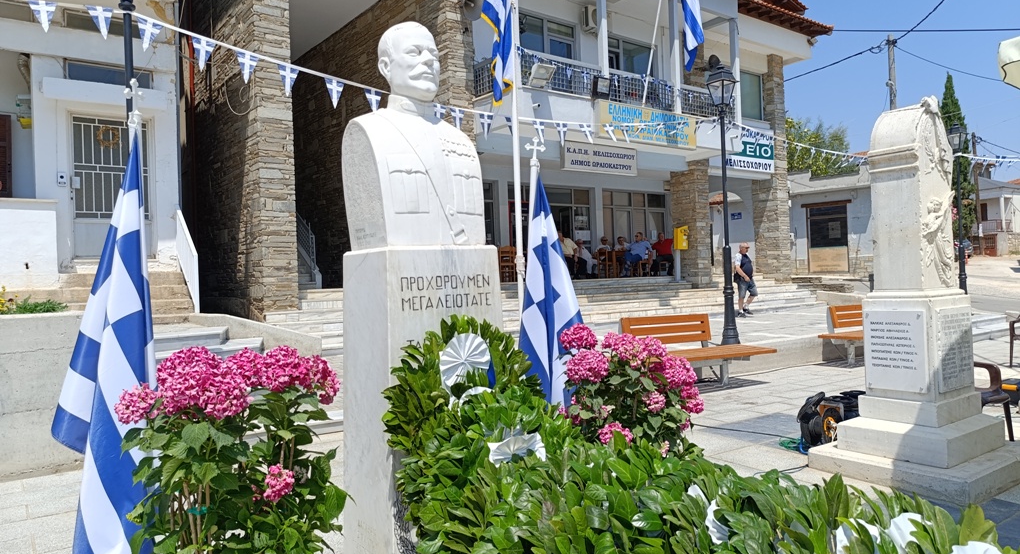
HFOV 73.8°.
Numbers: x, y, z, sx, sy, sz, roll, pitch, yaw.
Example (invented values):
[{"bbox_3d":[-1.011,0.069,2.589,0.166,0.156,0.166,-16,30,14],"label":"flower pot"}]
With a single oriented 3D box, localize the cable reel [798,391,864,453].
[{"bbox_3d":[2.801,1.258,5.950,0.420,0.470,0.420,-2,0,-35],"label":"cable reel"}]

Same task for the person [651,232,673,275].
[{"bbox_3d":[4.225,-0.627,18.804,0.620,1.215,0.750,-2,0,12],"label":"person"}]

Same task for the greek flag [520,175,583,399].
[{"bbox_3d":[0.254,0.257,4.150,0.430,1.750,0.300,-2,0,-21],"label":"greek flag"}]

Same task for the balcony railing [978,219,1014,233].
[{"bbox_3d":[36.557,-3.810,51.000,2.400,0.950,0.800,-2,0,37],"label":"balcony railing"}]

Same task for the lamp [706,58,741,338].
[{"bbox_3d":[2.923,-0.996,9.206,0.330,3.823,0.330,-2,0,-33],"label":"lamp"}]

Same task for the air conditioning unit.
[{"bbox_3d":[1.983,-5.939,15.711,0.770,0.540,0.290,-2,0,-38],"label":"air conditioning unit"}]

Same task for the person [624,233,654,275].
[{"bbox_3d":[3.465,-0.607,18.300,0.850,1.200,0.620,-2,0,-30],"label":"person"}]

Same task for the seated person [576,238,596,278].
[{"bbox_3d":[2.122,-0.514,18.703,0.500,1.051,0.680,-2,-1,-45],"label":"seated person"}]

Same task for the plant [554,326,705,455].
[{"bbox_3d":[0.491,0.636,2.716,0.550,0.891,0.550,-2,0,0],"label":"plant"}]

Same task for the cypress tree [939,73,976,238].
[{"bbox_3d":[30.127,-8.048,46.049,2.900,11.561,2.900,-2,0,0],"label":"cypress tree"}]

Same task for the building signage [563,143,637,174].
[{"bbox_3d":[2.126,-2.756,16.014,2.419,0.637,0.120,-2,0,-38],"label":"building signage"}]

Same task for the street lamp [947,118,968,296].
[{"bbox_3d":[9.041,-1.184,13.606,0.330,3.816,0.330,-2,0,-33],"label":"street lamp"}]

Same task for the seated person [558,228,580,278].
[{"bbox_3d":[1.480,-0.550,16.600,0.620,1.220,0.800,-2,0,-27],"label":"seated person"}]

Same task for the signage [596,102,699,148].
[{"bbox_3d":[2.988,-3.204,14.528,3.056,0.740,0.140,-2,0,-37],"label":"signage"}]

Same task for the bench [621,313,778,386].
[{"bbox_3d":[2.199,0.883,8.165,2.070,0.789,0.744,-2,0,-30],"label":"bench"}]

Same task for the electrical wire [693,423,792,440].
[{"bbox_3d":[2.175,1.453,6.402,0.030,0.020,1.018,-2,0,-44],"label":"electrical wire"}]

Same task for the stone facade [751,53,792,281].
[{"bbox_3d":[7.953,-3.268,20.846,0.660,6.844,0.830,-2,0,-38],"label":"stone facade"}]

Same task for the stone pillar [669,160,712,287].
[{"bbox_3d":[4.880,-1.385,18.419,0.600,3.321,0.870,-2,0,-38],"label":"stone pillar"}]

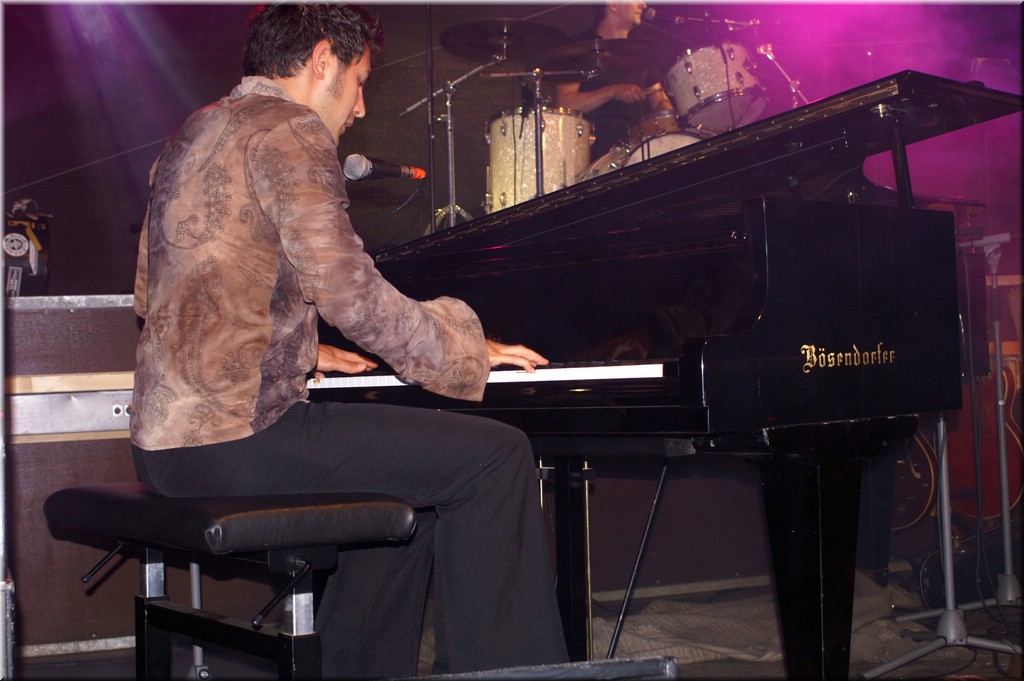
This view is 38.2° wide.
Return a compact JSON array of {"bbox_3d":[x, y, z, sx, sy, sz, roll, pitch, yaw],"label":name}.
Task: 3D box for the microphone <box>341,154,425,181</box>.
[{"bbox_3d":[-0.234,-0.319,2.768,0.050,0.050,0.219,-3,-1,37],"label":"microphone"}]

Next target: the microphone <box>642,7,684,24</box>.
[{"bbox_3d":[0.597,-1.277,5.812,0.183,0.050,0.050,-3,-1,36],"label":"microphone"}]

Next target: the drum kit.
[{"bbox_3d":[0.314,-0.673,5.363,1.450,1.030,1.200,-2,-1,-33],"label":"drum kit"}]

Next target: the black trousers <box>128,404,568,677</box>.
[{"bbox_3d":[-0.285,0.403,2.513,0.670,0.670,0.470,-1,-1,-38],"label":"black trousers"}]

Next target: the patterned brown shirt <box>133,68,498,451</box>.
[{"bbox_3d":[-0.365,-0.130,2.473,0.530,0.610,0.500,-1,-1,-38],"label":"patterned brown shirt"}]

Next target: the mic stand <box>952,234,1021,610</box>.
[{"bbox_3d":[1.240,0.239,3.825,0.650,1.070,0.570,-2,-1,6],"label":"mic stand"}]

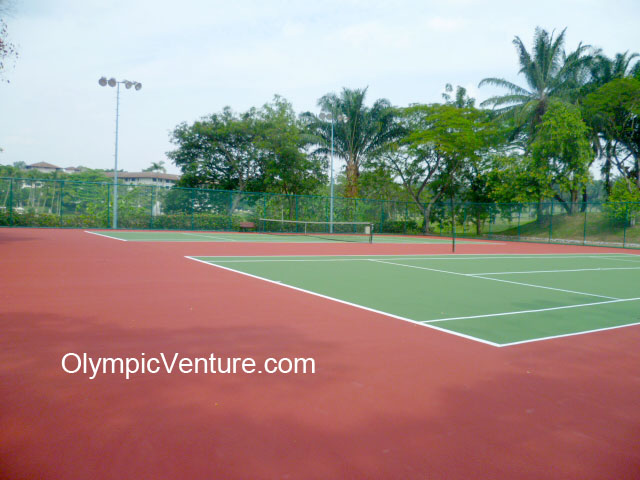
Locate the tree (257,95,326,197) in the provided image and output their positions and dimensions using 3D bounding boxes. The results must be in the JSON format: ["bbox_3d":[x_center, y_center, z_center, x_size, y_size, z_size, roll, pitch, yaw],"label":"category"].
[{"bbox_3d":[-2.590,-7.170,47.000,6.360,12.070,6.040,2,3,-2],"label":"tree"}]

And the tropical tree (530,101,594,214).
[{"bbox_3d":[21.550,-7.330,46.000,5.690,10.130,5.400,3,3,13],"label":"tropical tree"}]

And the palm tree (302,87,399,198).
[{"bbox_3d":[2.950,-7.970,50.000,9.270,13.710,8.810,2,3,2],"label":"palm tree"}]

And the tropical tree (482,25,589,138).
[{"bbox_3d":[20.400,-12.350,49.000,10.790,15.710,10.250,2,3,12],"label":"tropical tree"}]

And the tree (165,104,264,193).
[{"bbox_3d":[-9.200,-6.530,46.000,8.530,10.660,7.680,2,3,-6],"label":"tree"}]

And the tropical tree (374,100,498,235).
[{"bbox_3d":[11.380,-7.090,51.000,11.620,12.910,9.880,2,3,6],"label":"tropical tree"}]

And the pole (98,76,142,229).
[{"bbox_3d":[-12.910,-5.650,33.500,2.700,9.870,0.700,0,3,-33],"label":"pole"}]

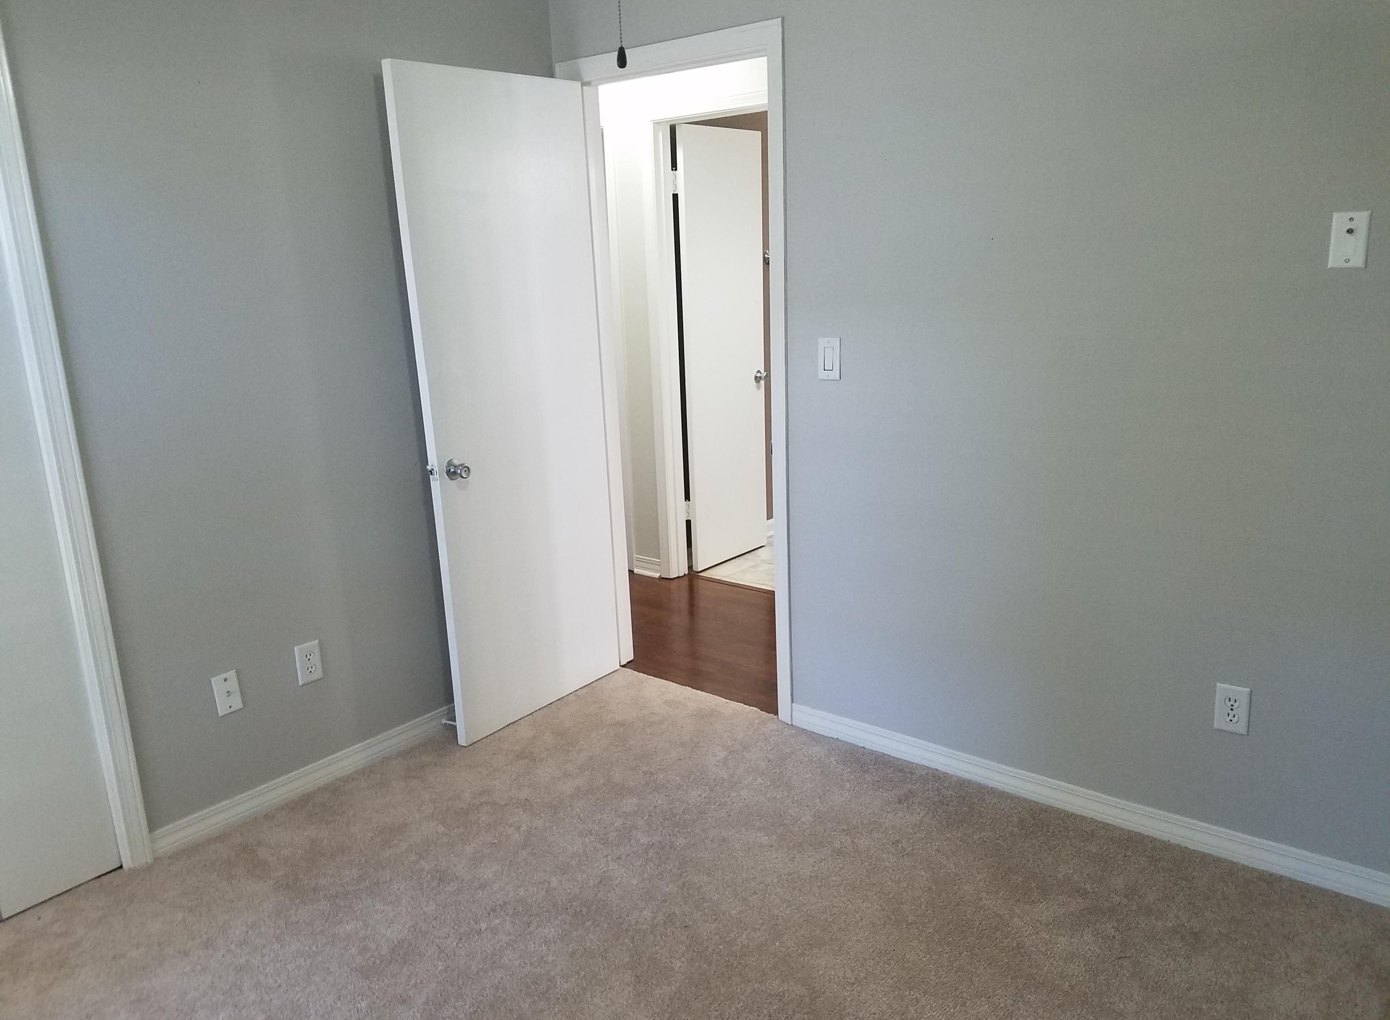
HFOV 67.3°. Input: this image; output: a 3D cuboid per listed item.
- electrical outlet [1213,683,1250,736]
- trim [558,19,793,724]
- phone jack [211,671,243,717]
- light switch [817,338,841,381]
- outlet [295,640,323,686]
[{"bbox_3d":[1.302,0.483,2.524,0.075,0.118,0.012,9,18,39],"label":"electrical outlet"},{"bbox_3d":[-0.056,-0.373,3.449,0.803,2.088,0.080,9,18,39],"label":"trim"},{"bbox_3d":[-1.301,0.511,2.910,0.012,0.115,0.071,9,18,39],"label":"phone jack"},{"bbox_3d":[0.392,-0.438,3.038,0.076,0.121,0.014,9,18,39],"label":"light switch"},{"bbox_3d":[-1.143,0.452,3.095,0.012,0.118,0.075,9,18,39],"label":"outlet"}]

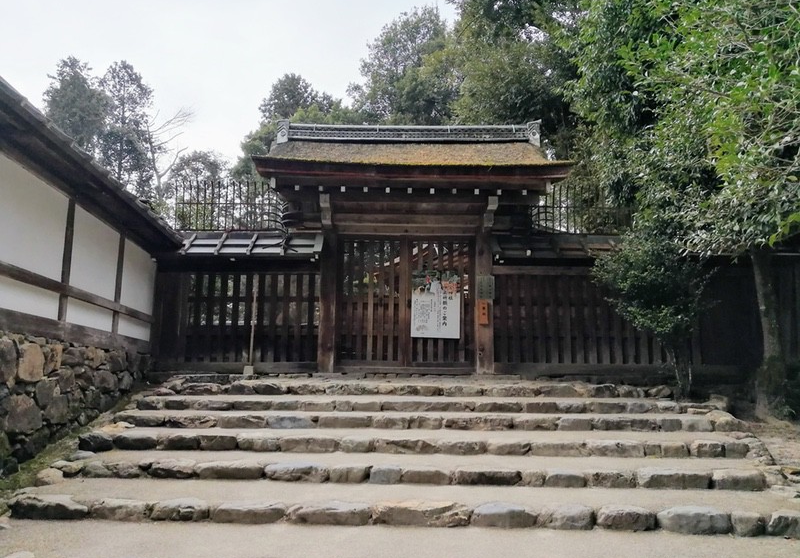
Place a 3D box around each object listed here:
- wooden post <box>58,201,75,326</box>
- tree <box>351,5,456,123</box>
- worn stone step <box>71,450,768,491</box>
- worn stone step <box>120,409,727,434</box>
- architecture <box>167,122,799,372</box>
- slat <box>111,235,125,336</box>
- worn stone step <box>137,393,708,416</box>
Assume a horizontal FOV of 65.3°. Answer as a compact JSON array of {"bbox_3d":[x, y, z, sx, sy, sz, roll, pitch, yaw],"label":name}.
[{"bbox_3d":[-3.660,-0.211,6.870,0.070,1.356,0.120,1,-8,-7],"label":"wooden post"},{"bbox_3d":[0.056,-3.526,25.739,5.500,14.933,5.500,1,-8,0],"label":"tree"},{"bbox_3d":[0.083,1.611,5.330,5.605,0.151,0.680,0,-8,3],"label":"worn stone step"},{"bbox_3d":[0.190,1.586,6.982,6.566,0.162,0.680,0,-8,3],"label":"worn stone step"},{"bbox_3d":[1.250,-0.532,10.527,10.547,4.354,2.800,1,-8,0],"label":"architecture"},{"bbox_3d":[-3.876,0.076,8.601,0.070,1.373,0.120,1,-8,-7],"label":"slat"},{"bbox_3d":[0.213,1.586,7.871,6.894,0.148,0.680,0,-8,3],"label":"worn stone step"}]

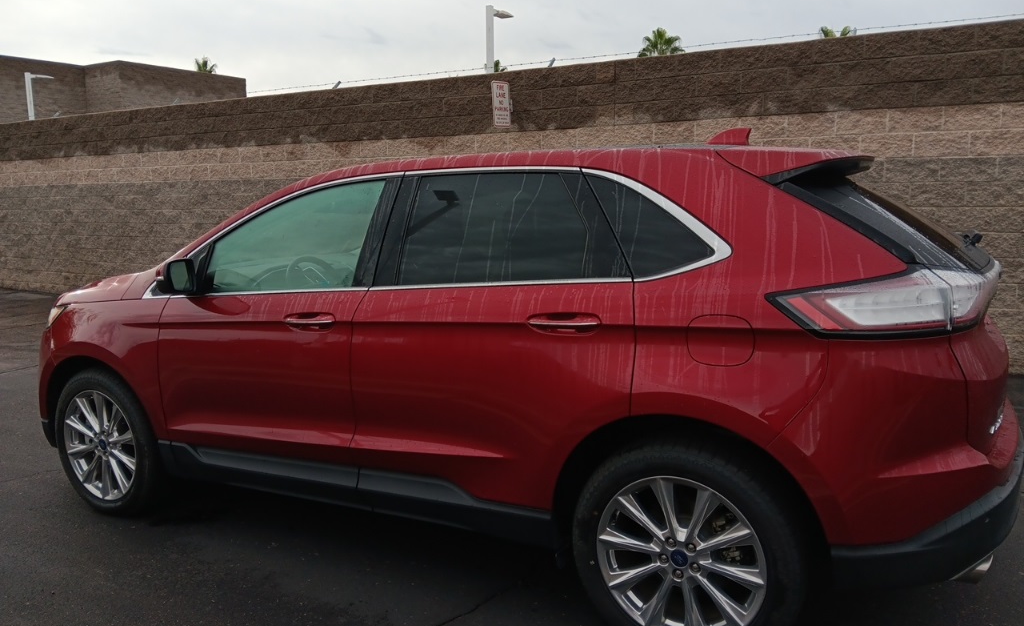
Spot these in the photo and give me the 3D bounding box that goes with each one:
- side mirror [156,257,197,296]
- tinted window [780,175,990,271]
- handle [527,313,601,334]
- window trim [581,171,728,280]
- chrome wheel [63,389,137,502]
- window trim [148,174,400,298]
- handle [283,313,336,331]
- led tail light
[{"bbox_3d":[-1.414,-0.154,3.255,0.125,0.165,0.205,3,9,28],"label":"side mirror"},{"bbox_3d":[1.423,-0.322,2.852,0.620,0.110,1.350,38,22,18],"label":"tinted window"},{"bbox_3d":[0.171,0.032,2.493,0.255,0.060,0.055,3,9,28],"label":"handle"},{"bbox_3d":[0.457,-0.296,2.518,0.570,0.415,0.055,2,-16,24],"label":"window trim"},{"bbox_3d":[-1.961,0.633,3.815,0.537,0.537,0.190,3,9,28],"label":"chrome wheel"},{"bbox_3d":[-1.061,-0.311,3.308,1.380,0.560,0.070,3,-15,29],"label":"window trim"},{"bbox_3d":[-0.784,0.029,2.998,0.255,0.060,0.055,3,9,28],"label":"handle"},{"bbox_3d":[1.101,-0.049,2.263,0.610,0.215,0.420,3,9,28],"label":"led tail light"}]

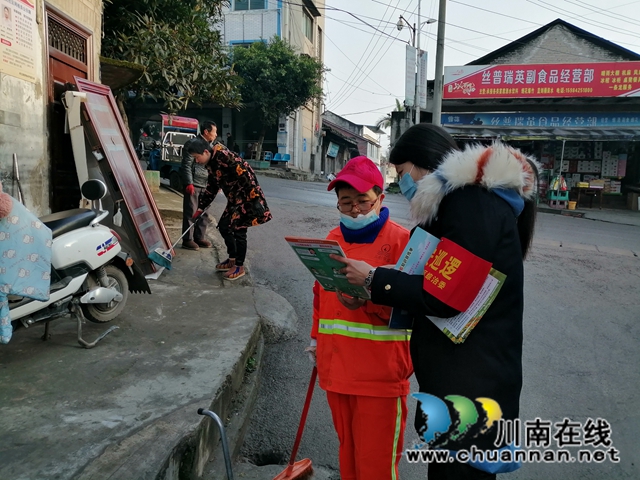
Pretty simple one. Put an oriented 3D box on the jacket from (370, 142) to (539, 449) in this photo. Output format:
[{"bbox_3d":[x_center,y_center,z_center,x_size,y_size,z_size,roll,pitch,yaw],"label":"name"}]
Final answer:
[{"bbox_3d":[0.445,0.153,1.580,0.480,0.920,0.480,5,10,24],"label":"jacket"}]

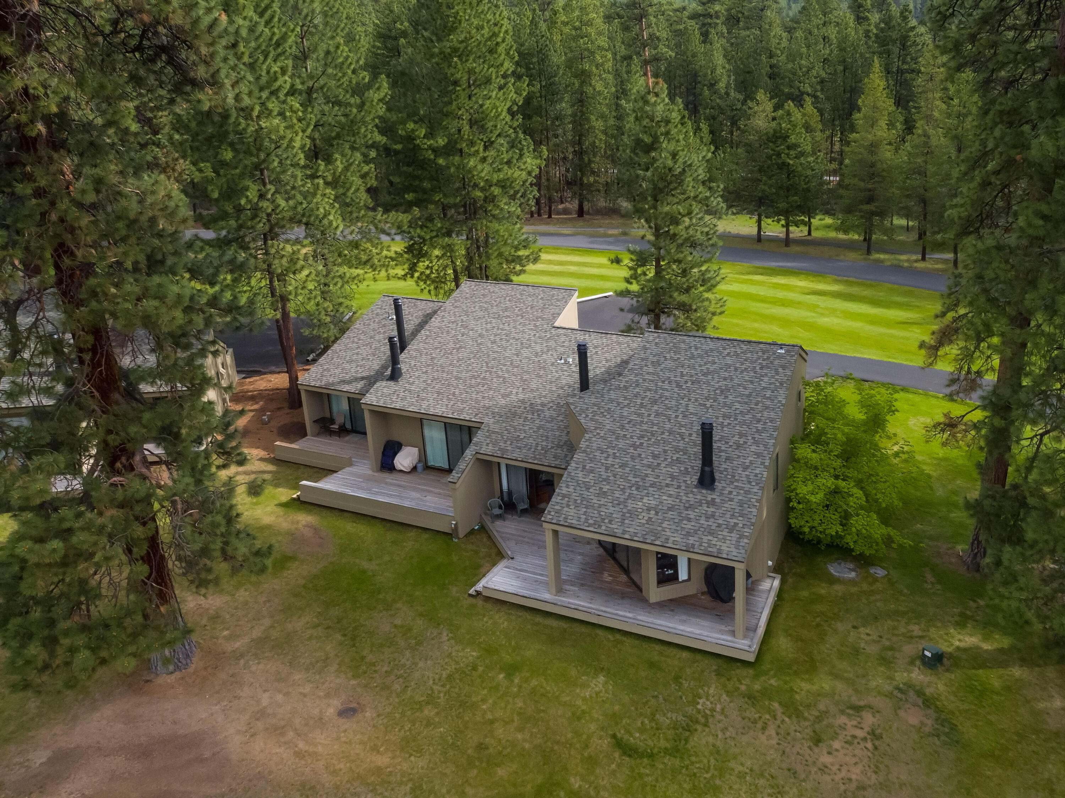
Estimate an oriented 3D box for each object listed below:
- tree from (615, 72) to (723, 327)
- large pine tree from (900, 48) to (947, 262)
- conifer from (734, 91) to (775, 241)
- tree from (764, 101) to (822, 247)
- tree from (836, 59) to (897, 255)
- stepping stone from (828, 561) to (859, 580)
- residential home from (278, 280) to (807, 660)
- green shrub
[{"bbox_3d":[8.259,-10.259,45.654,6.800,17.600,6.800,7,22,26],"label":"tree"},{"bbox_3d":[37.913,-23.114,71.188,5.000,19.540,5.000,7,22,26],"label":"large pine tree"},{"bbox_3d":[26.812,-27.488,88.267,5.600,17.273,5.600,7,22,26],"label":"conifer"},{"bbox_3d":[29.569,-25.416,84.218,6.300,15.942,6.300,7,22,26],"label":"tree"},{"bbox_3d":[34.696,-24.511,76.099,6.300,19.155,6.300,7,22,26],"label":"tree"},{"bbox_3d":[11.021,5.973,25.999,1.100,0.160,1.000,7,22,26],"label":"stepping stone"},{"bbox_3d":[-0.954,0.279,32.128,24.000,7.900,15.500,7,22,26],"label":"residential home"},{"bbox_3d":[11.894,2.269,27.311,4.400,6.000,4.600,7,22,26],"label":"green shrub"}]

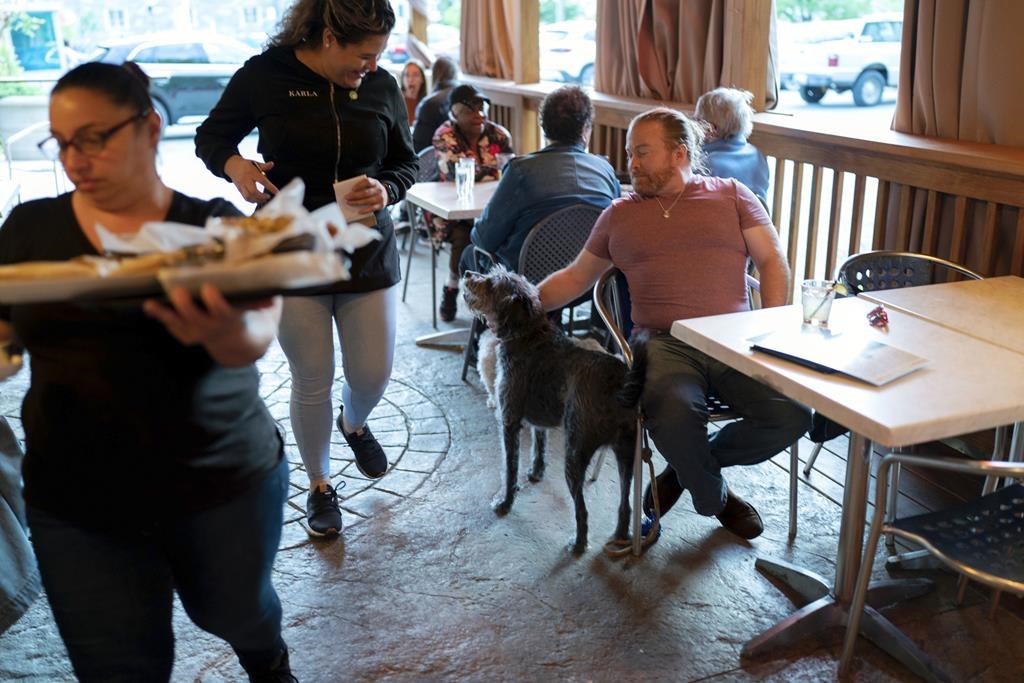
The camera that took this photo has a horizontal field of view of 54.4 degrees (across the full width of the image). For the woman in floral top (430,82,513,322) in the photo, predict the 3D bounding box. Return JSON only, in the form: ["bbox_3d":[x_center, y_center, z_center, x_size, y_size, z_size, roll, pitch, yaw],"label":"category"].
[{"bbox_3d":[-0.210,-0.793,5.530,0.500,1.260,0.720,-7,18,-21],"label":"woman in floral top"}]

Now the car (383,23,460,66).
[{"bbox_3d":[-1.408,-8.236,28.554,4.500,1.650,1.830,-11,20,-29],"label":"car"}]

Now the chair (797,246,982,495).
[{"bbox_3d":[1.377,0.146,3.330,0.560,0.800,0.580,-6,18,-16],"label":"chair"}]

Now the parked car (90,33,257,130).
[{"bbox_3d":[-5.020,-4.399,16.830,4.650,1.650,1.870,-11,20,-30],"label":"parked car"}]

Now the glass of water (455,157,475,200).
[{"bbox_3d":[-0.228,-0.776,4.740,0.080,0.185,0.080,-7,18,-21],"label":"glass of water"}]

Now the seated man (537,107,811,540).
[{"bbox_3d":[0.499,-0.048,3.140,0.800,1.310,0.760,0,17,3],"label":"seated man"}]

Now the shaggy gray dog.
[{"bbox_3d":[0.128,0.182,3.241,0.290,0.820,0.820,-14,21,-35],"label":"shaggy gray dog"}]

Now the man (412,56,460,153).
[{"bbox_3d":[-0.553,-1.475,7.655,0.580,1.380,0.850,-6,18,-17],"label":"man"}]

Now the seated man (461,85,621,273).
[{"bbox_3d":[0.113,-0.464,4.444,0.580,1.340,0.850,-8,19,-21],"label":"seated man"}]

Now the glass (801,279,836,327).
[{"bbox_3d":[0.797,-0.099,2.604,0.086,0.110,0.086,-1,17,0],"label":"glass"}]

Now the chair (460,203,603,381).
[{"bbox_3d":[0.128,-0.202,4.276,0.560,0.850,0.580,-9,19,-27],"label":"chair"}]

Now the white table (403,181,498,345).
[{"bbox_3d":[-0.147,-0.375,5.028,0.660,0.750,0.880,-7,18,-21],"label":"white table"}]

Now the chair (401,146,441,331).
[{"bbox_3d":[-0.277,-0.601,5.570,0.560,0.870,0.600,-7,18,-21],"label":"chair"}]

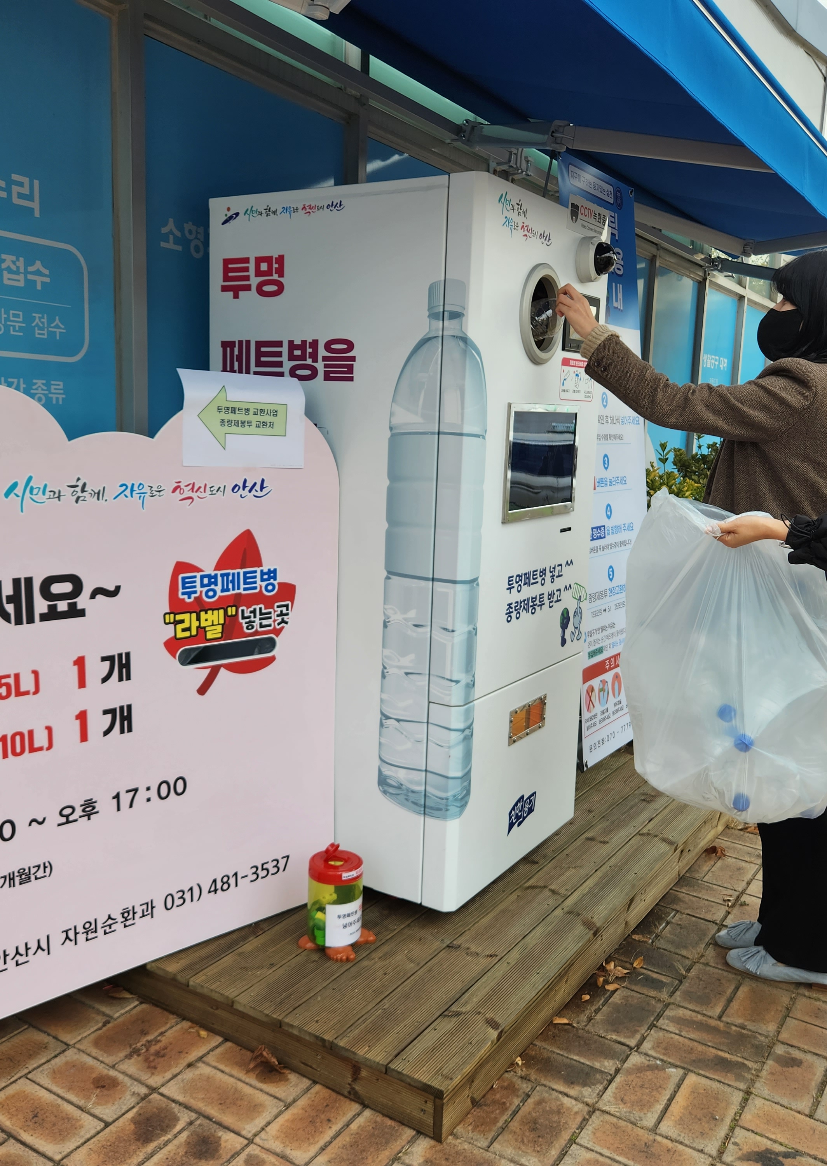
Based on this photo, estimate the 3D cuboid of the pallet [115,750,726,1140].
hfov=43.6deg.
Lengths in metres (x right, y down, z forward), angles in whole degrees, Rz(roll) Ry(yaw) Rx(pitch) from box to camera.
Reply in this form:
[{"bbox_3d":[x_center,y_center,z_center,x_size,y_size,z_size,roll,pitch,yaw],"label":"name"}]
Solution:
[{"bbox_3d":[0.096,0.751,2.916,1.109,0.094,1.959,8,11,31],"label":"pallet"}]

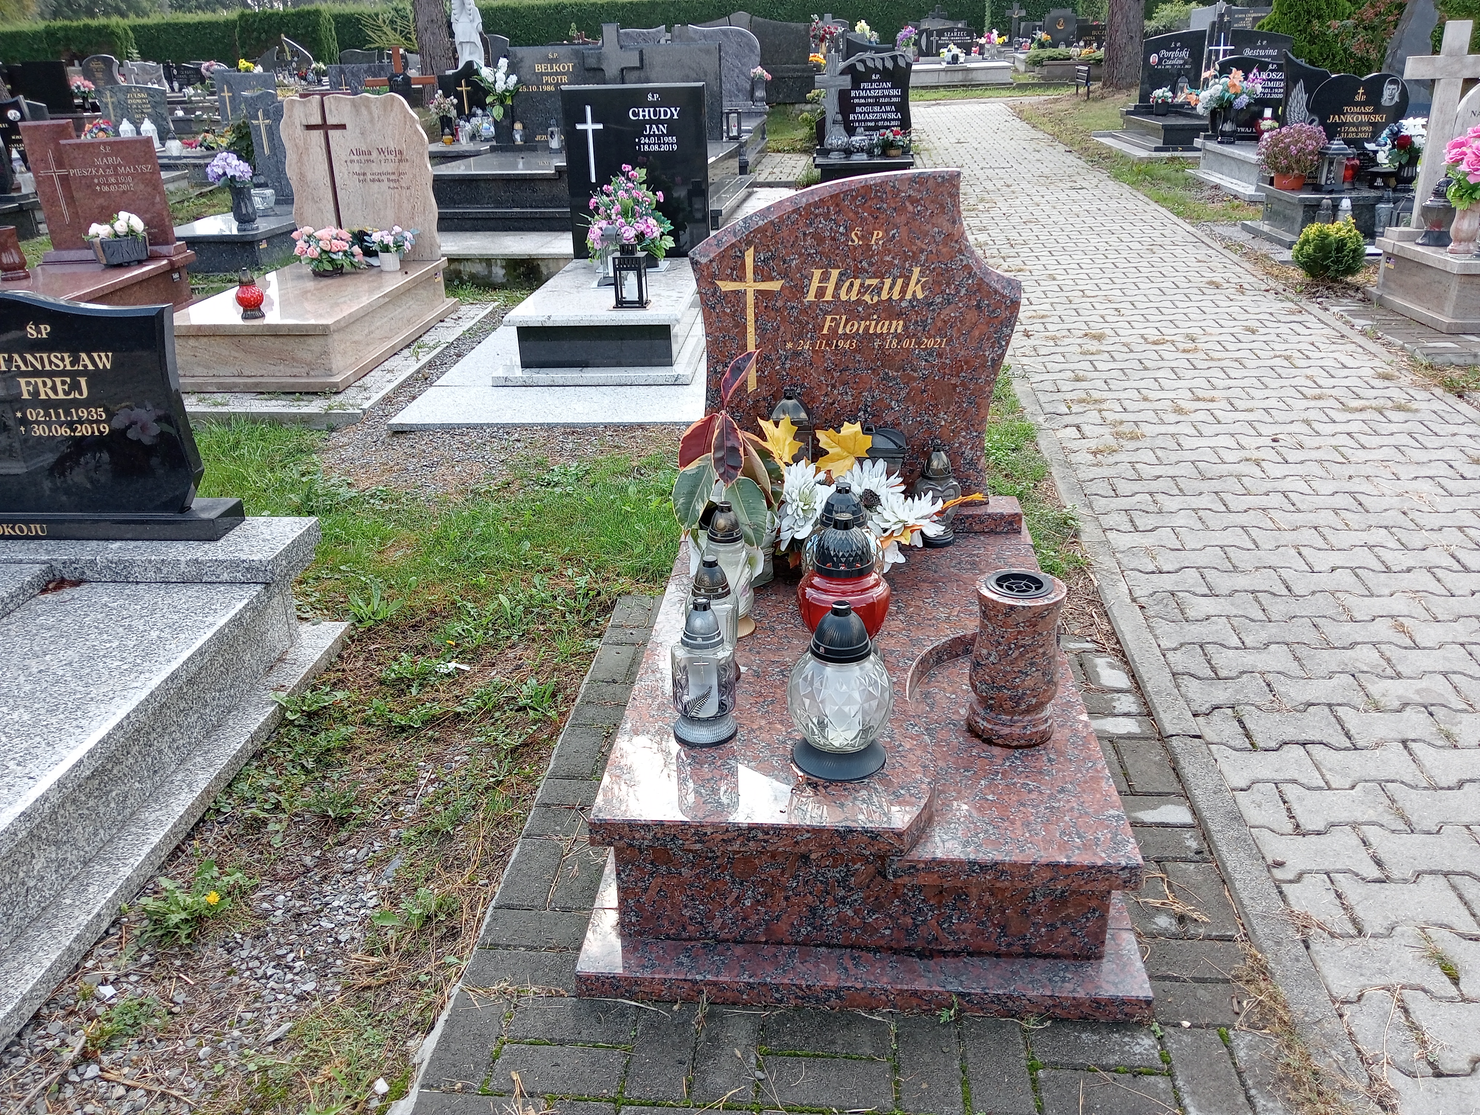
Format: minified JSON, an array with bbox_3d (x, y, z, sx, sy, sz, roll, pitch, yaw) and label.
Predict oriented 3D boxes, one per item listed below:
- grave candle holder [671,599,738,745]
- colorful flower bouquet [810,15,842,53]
[{"bbox_3d":[-0.062,0.187,2.046,0.112,0.252,0.112,-3,24,-2],"label":"grave candle holder"},{"bbox_3d":[1.172,-7.303,16.744,0.450,0.480,0.380,1,25,4],"label":"colorful flower bouquet"}]

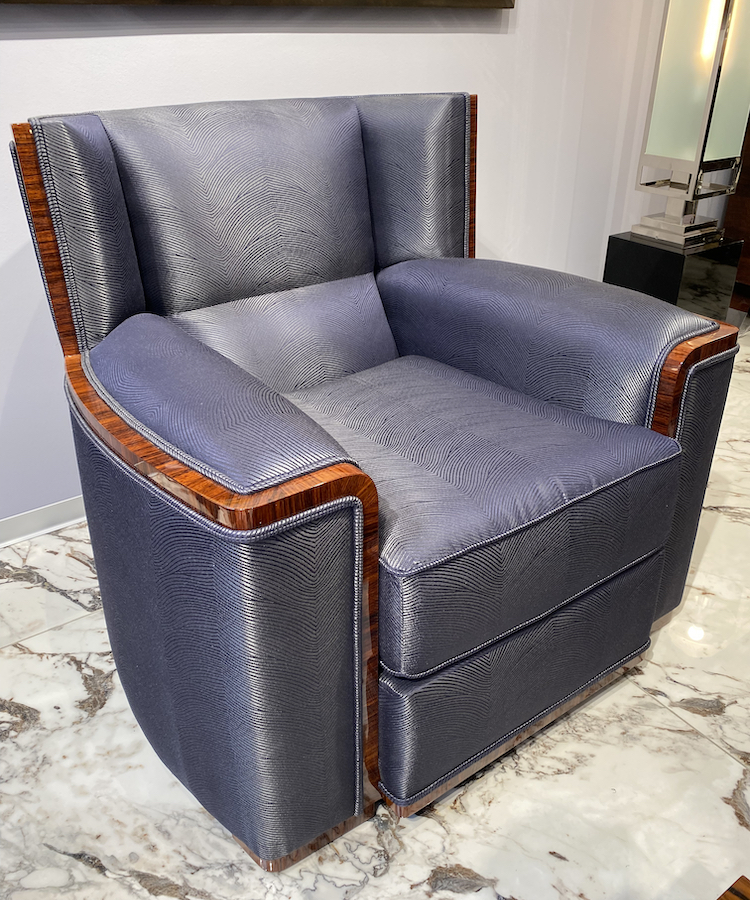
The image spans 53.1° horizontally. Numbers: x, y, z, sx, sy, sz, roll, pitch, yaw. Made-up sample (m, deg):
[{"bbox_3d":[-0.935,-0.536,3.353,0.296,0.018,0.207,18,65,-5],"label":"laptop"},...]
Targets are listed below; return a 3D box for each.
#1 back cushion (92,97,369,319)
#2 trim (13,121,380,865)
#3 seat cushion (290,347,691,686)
[{"bbox_3d":[-0.249,-0.489,1.469,0.533,0.350,0.125,-19,24,-30],"label":"back cushion"},{"bbox_3d":[-0.278,0.029,1.101,0.220,0.890,0.700,-19,34,-30],"label":"trim"},{"bbox_3d":[0.043,0.029,1.277,0.562,0.178,0.696,-19,29,-30],"label":"seat cushion"}]

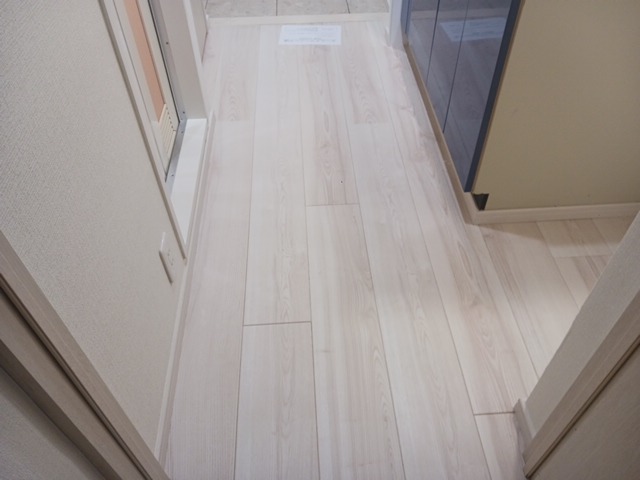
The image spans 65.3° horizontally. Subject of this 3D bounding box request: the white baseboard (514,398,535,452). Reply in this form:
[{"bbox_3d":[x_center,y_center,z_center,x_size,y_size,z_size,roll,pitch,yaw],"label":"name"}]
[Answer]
[{"bbox_3d":[0.443,0.397,1.073,0.012,0.050,0.097,-3,46,-2],"label":"white baseboard"}]

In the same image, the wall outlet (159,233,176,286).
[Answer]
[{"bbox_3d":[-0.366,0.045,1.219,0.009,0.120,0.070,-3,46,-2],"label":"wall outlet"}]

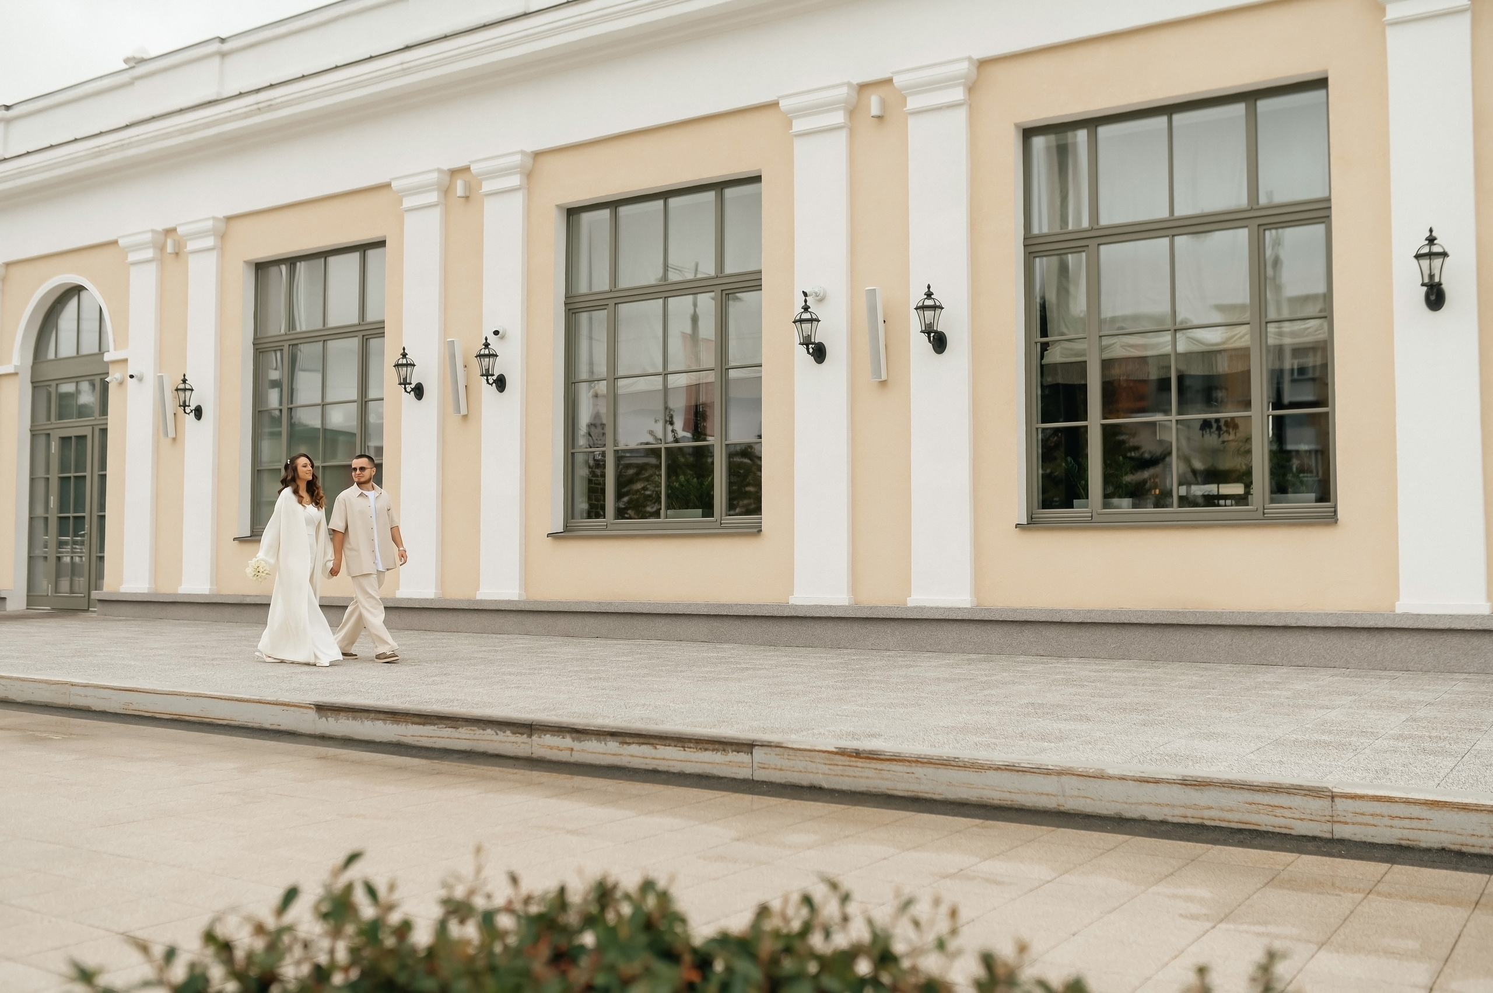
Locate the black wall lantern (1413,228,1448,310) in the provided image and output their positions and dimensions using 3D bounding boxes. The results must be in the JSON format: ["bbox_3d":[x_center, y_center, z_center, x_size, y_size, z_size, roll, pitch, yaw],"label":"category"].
[{"bbox_3d":[4.955,-1.648,10.479,0.251,0.583,0.350,-2,-4,33],"label":"black wall lantern"}]

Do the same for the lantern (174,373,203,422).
[{"bbox_3d":[-7.303,-1.314,18.989,0.255,0.600,0.370,-2,-3,34],"label":"lantern"}]

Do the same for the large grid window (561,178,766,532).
[{"bbox_3d":[-0.842,-1.424,15.308,2.700,3.590,0.130,-2,-3,34],"label":"large grid window"}]

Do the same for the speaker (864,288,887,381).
[{"bbox_3d":[1.170,-1.452,13.070,0.110,0.830,0.110,-2,4,33],"label":"speaker"}]

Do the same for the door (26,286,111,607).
[{"bbox_3d":[-9.437,-0.685,20.441,2.182,4.551,0.140,-2,-4,33],"label":"door"}]

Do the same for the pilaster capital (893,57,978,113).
[{"bbox_3d":[1.745,-3.744,13.311,0.785,0.370,0.200,-2,-3,34],"label":"pilaster capital"}]

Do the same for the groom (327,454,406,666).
[{"bbox_3d":[-3.228,0.522,12.408,0.620,1.760,0.580,-2,-3,40],"label":"groom"}]

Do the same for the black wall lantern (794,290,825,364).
[{"bbox_3d":[0.612,-1.565,13.741,0.255,0.600,0.370,-2,-3,34],"label":"black wall lantern"}]

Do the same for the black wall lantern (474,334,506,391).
[{"bbox_3d":[-2.817,-1.456,16.015,0.255,0.600,0.370,-2,-3,34],"label":"black wall lantern"}]

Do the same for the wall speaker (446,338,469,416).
[{"bbox_3d":[-3.167,-1.306,15.902,0.110,0.830,0.110,-2,4,33],"label":"wall speaker"}]

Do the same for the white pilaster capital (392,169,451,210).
[{"bbox_3d":[-3.804,-3.569,16.990,0.785,0.370,0.200,-2,-3,34],"label":"white pilaster capital"}]

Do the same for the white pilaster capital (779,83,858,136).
[{"bbox_3d":[0.704,-3.712,14.001,0.785,0.370,0.200,-2,-3,34],"label":"white pilaster capital"}]

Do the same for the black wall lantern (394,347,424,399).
[{"bbox_3d":[-3.771,-1.374,16.178,0.251,0.589,0.350,-2,-4,33],"label":"black wall lantern"}]

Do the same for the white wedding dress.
[{"bbox_3d":[-3.526,0.621,11.442,0.680,1.400,0.550,-2,-3,28],"label":"white wedding dress"}]

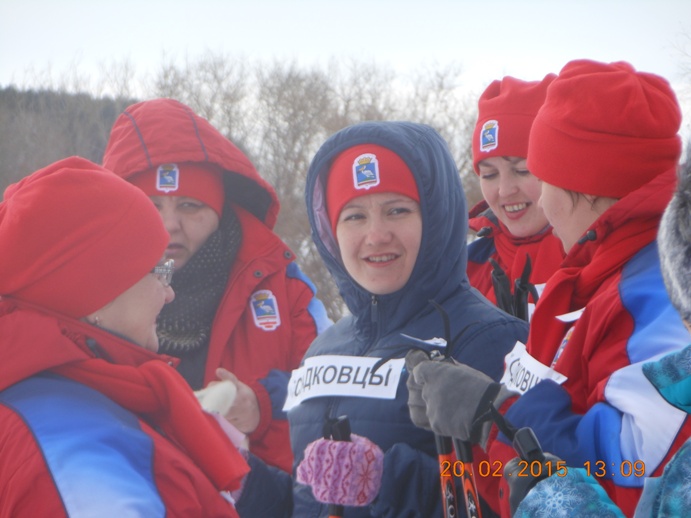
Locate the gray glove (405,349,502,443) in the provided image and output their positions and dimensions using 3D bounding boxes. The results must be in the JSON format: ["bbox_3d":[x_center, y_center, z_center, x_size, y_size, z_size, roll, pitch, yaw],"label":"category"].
[{"bbox_3d":[0.141,0.178,6.500,0.125,0.118,0.095,6,0,18],"label":"gray glove"}]

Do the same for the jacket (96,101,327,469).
[{"bbox_3d":[-0.236,0.188,7.700,0.560,0.870,0.400,0,0,5],"label":"jacket"}]

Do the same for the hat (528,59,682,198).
[{"bbox_3d":[0.344,-0.173,6.600,0.215,0.185,0.190,7,2,30],"label":"hat"}]

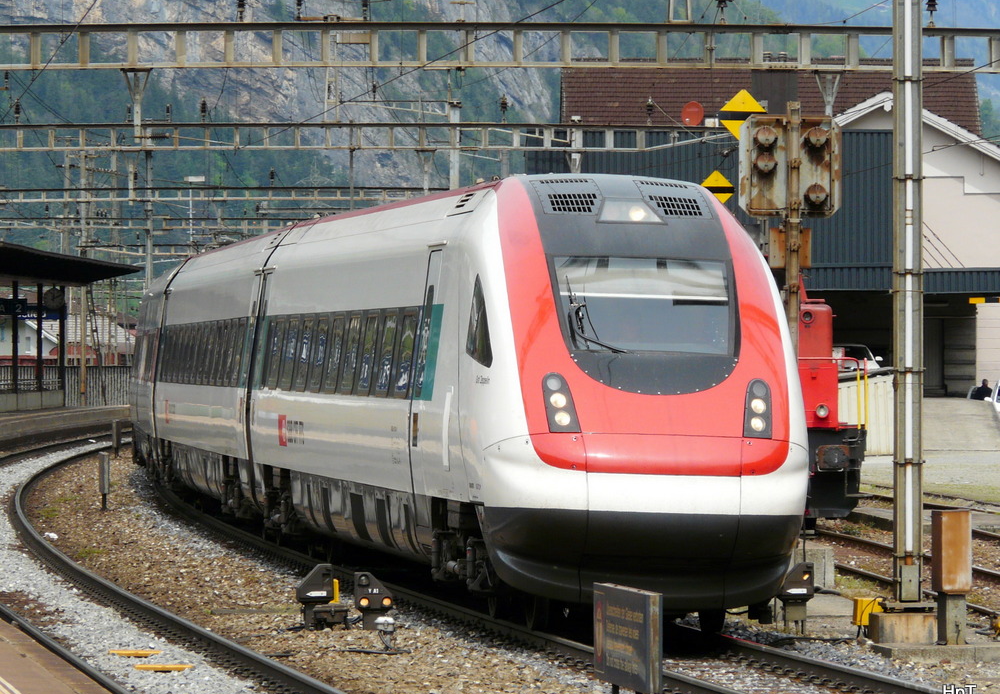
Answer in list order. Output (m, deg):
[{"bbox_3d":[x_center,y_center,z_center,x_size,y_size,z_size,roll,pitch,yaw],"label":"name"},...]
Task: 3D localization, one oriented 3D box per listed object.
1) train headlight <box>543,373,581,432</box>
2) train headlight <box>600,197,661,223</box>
[{"bbox_3d":[0.511,0.463,59.250,0.280,0.490,0.320,2,0,-6],"label":"train headlight"},{"bbox_3d":[1.133,-1.172,61.750,0.530,0.220,0.400,2,0,-6],"label":"train headlight"}]

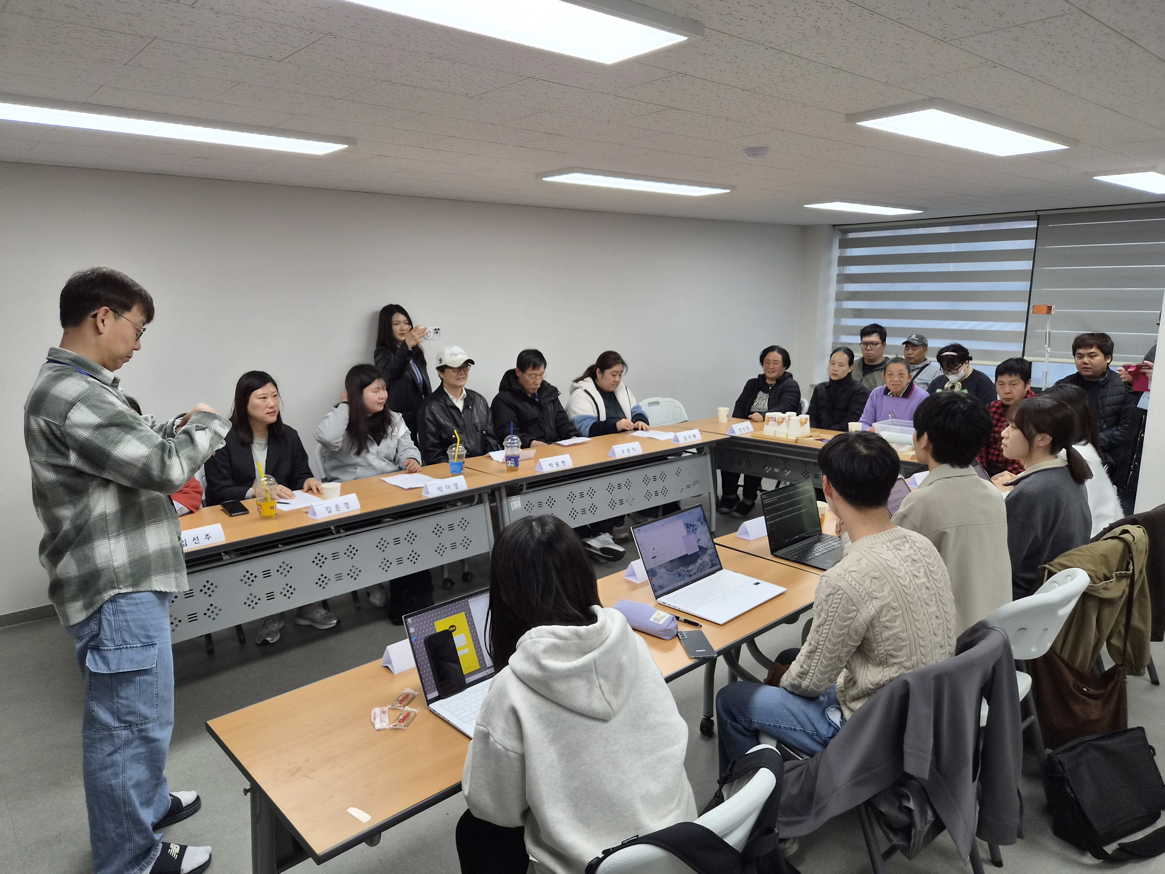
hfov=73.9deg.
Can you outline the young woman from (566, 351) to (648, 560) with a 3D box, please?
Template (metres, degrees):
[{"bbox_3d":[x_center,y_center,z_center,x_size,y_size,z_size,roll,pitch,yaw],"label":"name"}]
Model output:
[{"bbox_3d":[0.197,0.048,5.229,0.620,1.250,0.720,-10,15,-41],"label":"young woman"}]

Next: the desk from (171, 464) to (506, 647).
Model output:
[{"bbox_3d":[-1.243,0.656,3.566,1.800,0.717,0.590,-10,15,-41],"label":"desk"}]

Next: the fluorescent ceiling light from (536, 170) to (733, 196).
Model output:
[{"bbox_3d":[0.340,-1.435,4.394,1.285,0.032,0.315,-10,14,-41],"label":"fluorescent ceiling light"}]

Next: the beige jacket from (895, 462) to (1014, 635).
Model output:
[{"bbox_3d":[1.106,0.409,2.483,0.500,0.660,0.420,-10,15,-41],"label":"beige jacket"}]

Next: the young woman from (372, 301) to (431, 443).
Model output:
[{"bbox_3d":[-1.084,-0.041,4.855,0.400,1.560,0.450,5,12,25],"label":"young woman"}]

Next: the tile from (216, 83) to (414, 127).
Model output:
[{"bbox_3d":[-0.868,-1.093,2.550,0.600,0.020,0.300,-10,14,-41],"label":"tile"}]

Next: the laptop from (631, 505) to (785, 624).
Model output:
[{"bbox_3d":[0.395,0.385,2.403,0.345,0.225,0.342,-11,15,-44],"label":"laptop"}]

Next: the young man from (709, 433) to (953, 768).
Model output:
[{"bbox_3d":[0.641,0.625,2.047,0.520,1.330,0.660,-10,15,-41],"label":"young man"}]

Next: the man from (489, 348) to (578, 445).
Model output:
[{"bbox_3d":[-0.259,0.099,4.898,0.570,1.295,0.740,-11,15,-43],"label":"man"}]

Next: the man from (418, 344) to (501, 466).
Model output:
[{"bbox_3d":[-0.660,0.154,4.500,0.550,1.340,0.750,-10,15,-41],"label":"man"}]

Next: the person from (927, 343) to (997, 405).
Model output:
[{"bbox_3d":[2.448,0.034,5.140,0.480,1.280,0.720,9,15,42],"label":"person"}]

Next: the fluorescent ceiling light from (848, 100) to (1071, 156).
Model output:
[{"bbox_3d":[1.501,-1.163,2.972,1.220,0.040,0.310,-10,14,-40],"label":"fluorescent ceiling light"}]

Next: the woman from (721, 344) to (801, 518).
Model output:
[{"bbox_3d":[1.344,-0.064,5.730,0.550,1.240,0.650,8,14,36],"label":"woman"}]

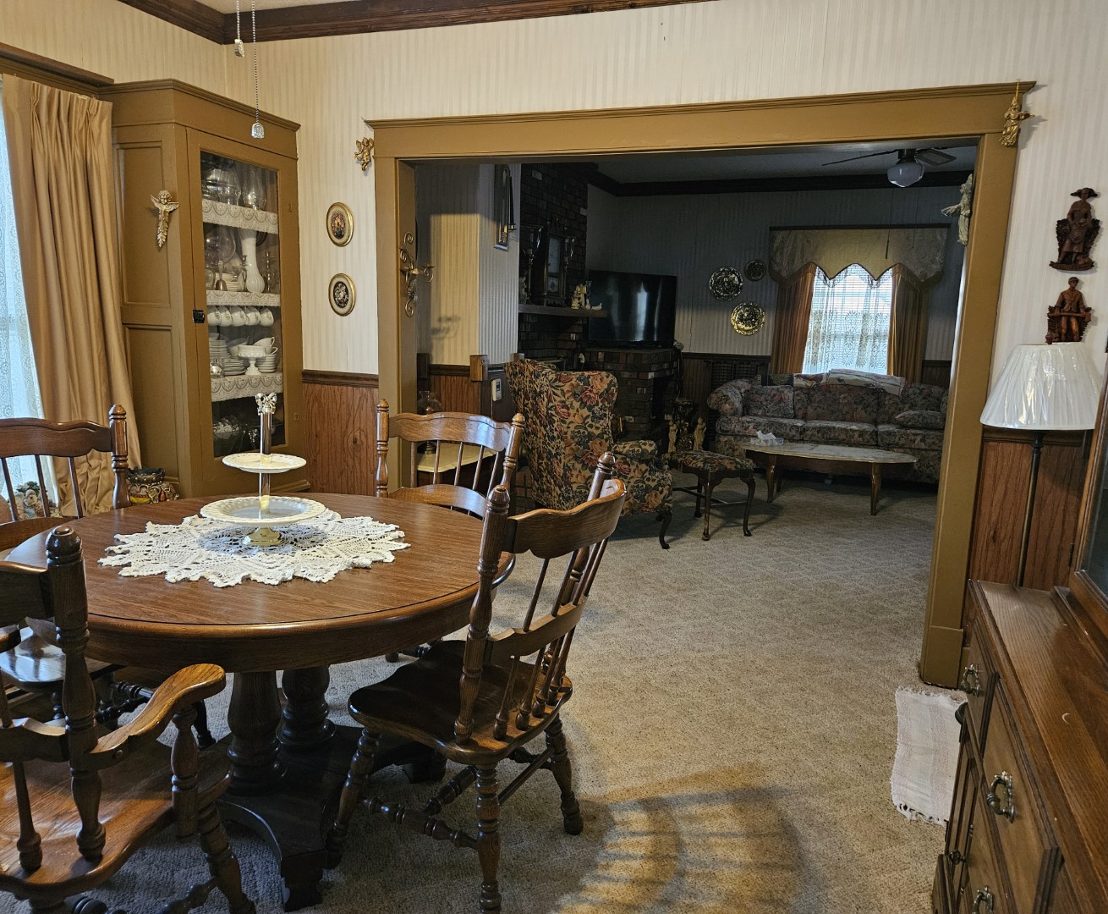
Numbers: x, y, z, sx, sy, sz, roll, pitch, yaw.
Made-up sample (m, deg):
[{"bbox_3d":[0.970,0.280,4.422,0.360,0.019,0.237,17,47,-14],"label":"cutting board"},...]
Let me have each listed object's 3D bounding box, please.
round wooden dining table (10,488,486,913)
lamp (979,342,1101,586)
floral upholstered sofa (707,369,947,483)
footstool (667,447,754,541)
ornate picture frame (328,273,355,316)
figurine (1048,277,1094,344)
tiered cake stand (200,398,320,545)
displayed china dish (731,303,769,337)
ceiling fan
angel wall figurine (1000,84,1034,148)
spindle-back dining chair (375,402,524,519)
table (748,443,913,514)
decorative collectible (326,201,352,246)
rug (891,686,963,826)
[{"bbox_3d":[-0.749,0.595,2.210,1.280,0.765,1.130,6,12,20],"label":"round wooden dining table"},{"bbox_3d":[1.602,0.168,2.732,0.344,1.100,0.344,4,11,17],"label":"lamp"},{"bbox_3d":[2.607,-0.329,7.304,2.300,0.870,0.930,6,12,20],"label":"floral upholstered sofa"},{"bbox_3d":[0.960,0.224,5.173,0.350,0.475,0.510,-4,12,-26],"label":"footstool"},{"bbox_3d":[-0.985,-0.757,3.790,0.138,0.197,0.022,6,12,20],"label":"ornate picture frame"},{"bbox_3d":[1.760,-0.473,2.759,0.130,0.255,0.050,6,12,20],"label":"figurine"},{"bbox_3d":[-0.790,0.028,2.172,0.325,0.405,0.325,4,11,17],"label":"tiered cake stand"},{"bbox_3d":[1.854,-1.314,7.710,0.318,0.315,0.030,4,11,17],"label":"displayed china dish"},{"bbox_3d":[2.159,-1.899,4.953,1.300,0.460,1.280,6,12,20],"label":"ceiling fan"},{"bbox_3d":[1.544,-1.136,2.698,0.093,0.195,0.050,4,11,17],"label":"angel wall figurine"},{"bbox_3d":[-0.523,0.369,2.846,0.637,1.043,0.580,7,12,28],"label":"spindle-back dining chair"},{"bbox_3d":[2.023,0.154,6.041,1.255,0.395,0.592,5,11,22],"label":"table"},{"bbox_3d":[-1.005,-1.091,3.803,0.146,0.200,0.022,6,11,20],"label":"decorative collectible"},{"bbox_3d":[1.339,0.961,2.634,0.440,0.012,0.830,6,12,20],"label":"rug"}]

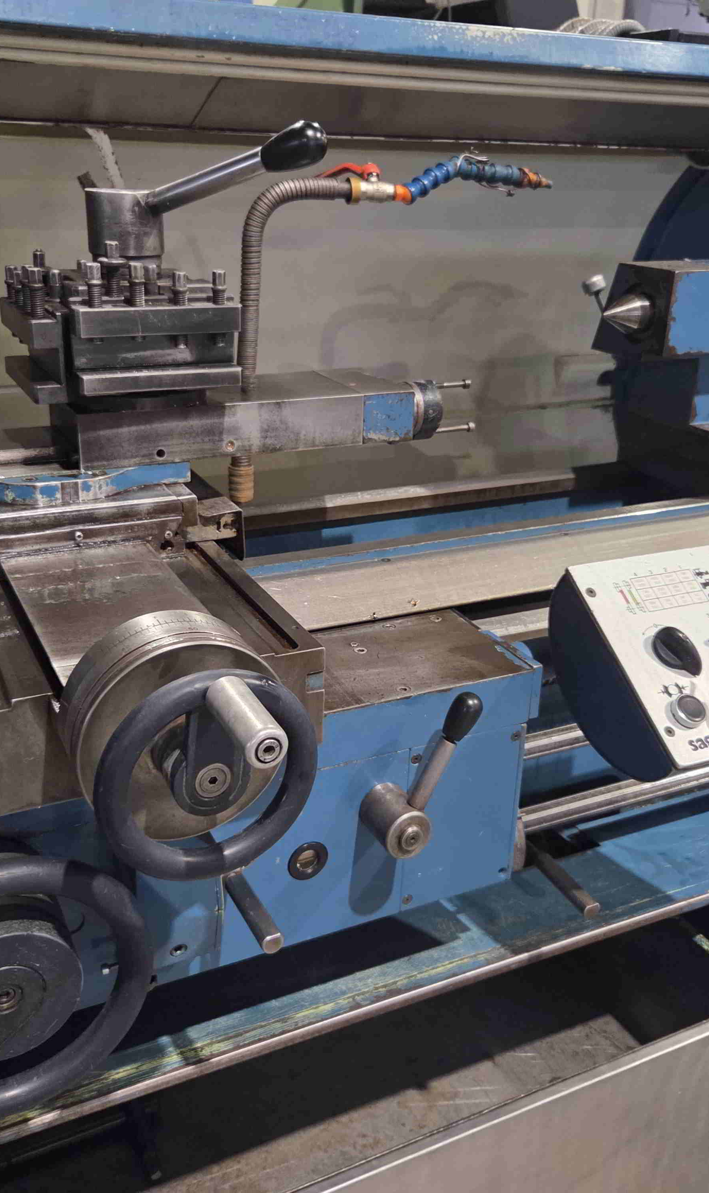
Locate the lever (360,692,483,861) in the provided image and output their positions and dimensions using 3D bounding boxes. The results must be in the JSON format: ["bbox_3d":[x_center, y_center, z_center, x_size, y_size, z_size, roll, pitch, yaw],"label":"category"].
[{"bbox_3d":[0.059,0.142,0.887,0.043,0.152,0.052,20,11,-33],"label":"lever"}]

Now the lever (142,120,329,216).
[{"bbox_3d":[-0.102,-0.370,0.921,0.179,0.038,0.038,-10,16,25],"label":"lever"}]

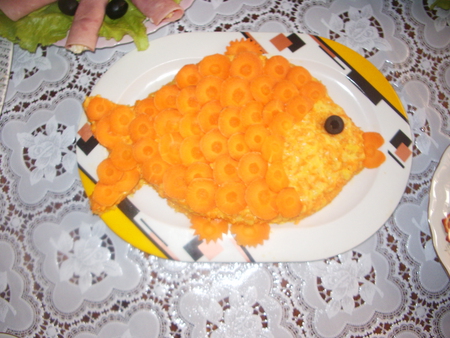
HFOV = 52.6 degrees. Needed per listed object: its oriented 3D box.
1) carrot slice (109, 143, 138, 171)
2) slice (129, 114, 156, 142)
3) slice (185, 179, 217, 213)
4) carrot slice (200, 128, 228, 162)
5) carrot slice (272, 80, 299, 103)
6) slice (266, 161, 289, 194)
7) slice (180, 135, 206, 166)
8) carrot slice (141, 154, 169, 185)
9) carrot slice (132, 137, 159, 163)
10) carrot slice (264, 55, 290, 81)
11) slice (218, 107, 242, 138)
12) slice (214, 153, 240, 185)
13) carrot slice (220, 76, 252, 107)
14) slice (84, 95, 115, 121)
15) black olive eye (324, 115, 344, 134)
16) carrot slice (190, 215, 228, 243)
[{"bbox_3d":[-0.101,-0.012,0.453,0.029,0.004,0.028,0,83,-3],"label":"carrot slice"},{"bbox_3d":[-0.082,-0.040,0.456,0.028,0.004,0.029,0,79,-1],"label":"slice"},{"bbox_3d":[-0.022,0.027,0.448,0.031,0.004,0.034,0,88,-1],"label":"slice"},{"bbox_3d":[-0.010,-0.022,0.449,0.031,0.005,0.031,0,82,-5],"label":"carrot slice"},{"bbox_3d":[0.060,-0.076,0.450,0.026,0.004,0.026,1,75,-6],"label":"carrot slice"},{"bbox_3d":[0.051,0.008,0.453,0.027,0.004,0.031,0,84,-9],"label":"slice"},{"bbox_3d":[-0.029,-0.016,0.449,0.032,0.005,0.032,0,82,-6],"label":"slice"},{"bbox_3d":[-0.070,0.001,0.451,0.029,0.004,0.029,0,87,1],"label":"carrot slice"},{"bbox_3d":[-0.078,-0.018,0.453,0.027,0.004,0.027,0,81,-1],"label":"carrot slice"},{"bbox_3d":[0.055,-0.104,0.473,0.028,0.004,0.029,0,77,-6],"label":"carrot slice"},{"bbox_3d":[0.008,-0.046,0.441,0.029,0.004,0.029,0,81,-3],"label":"slice"},{"bbox_3d":[0.003,0.001,0.433,0.029,0.004,0.029,0,85,0],"label":"slice"},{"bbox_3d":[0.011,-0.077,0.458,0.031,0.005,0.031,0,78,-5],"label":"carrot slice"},{"bbox_3d":[-0.124,-0.060,0.454,0.027,0.004,0.027,0,78,3],"label":"slice"},{"bbox_3d":[0.106,-0.043,0.441,0.019,0.007,0.019,1,78,-6],"label":"black olive eye"},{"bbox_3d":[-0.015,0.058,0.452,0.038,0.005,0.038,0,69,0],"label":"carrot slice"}]

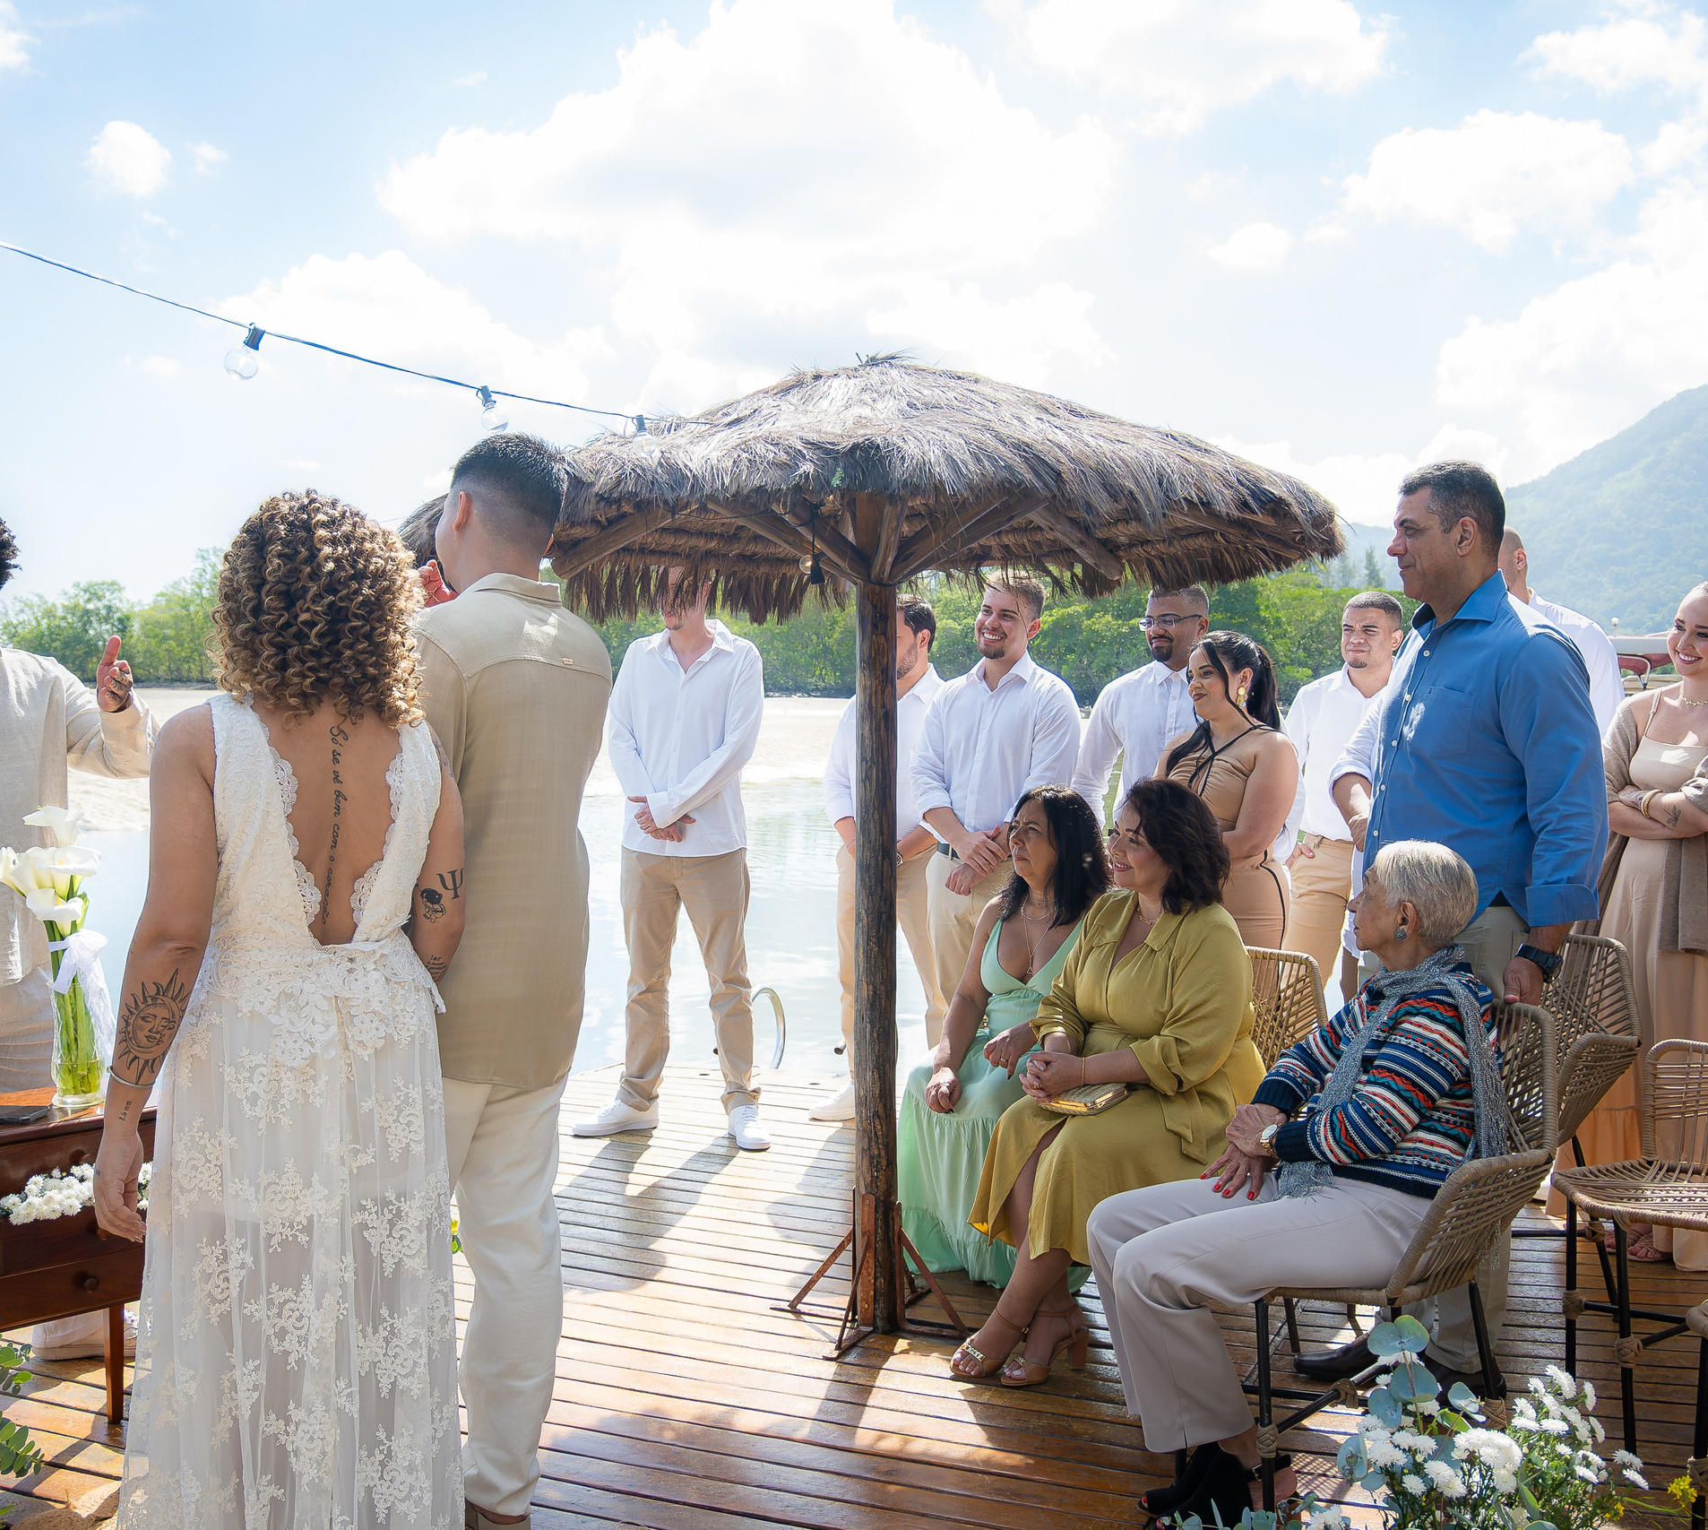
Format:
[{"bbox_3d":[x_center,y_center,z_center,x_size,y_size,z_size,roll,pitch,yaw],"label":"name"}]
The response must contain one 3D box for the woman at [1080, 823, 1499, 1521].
[{"bbox_3d":[0.730,0.672,2.893,0.690,1.120,0.470,0,3,-10],"label":"woman"}]

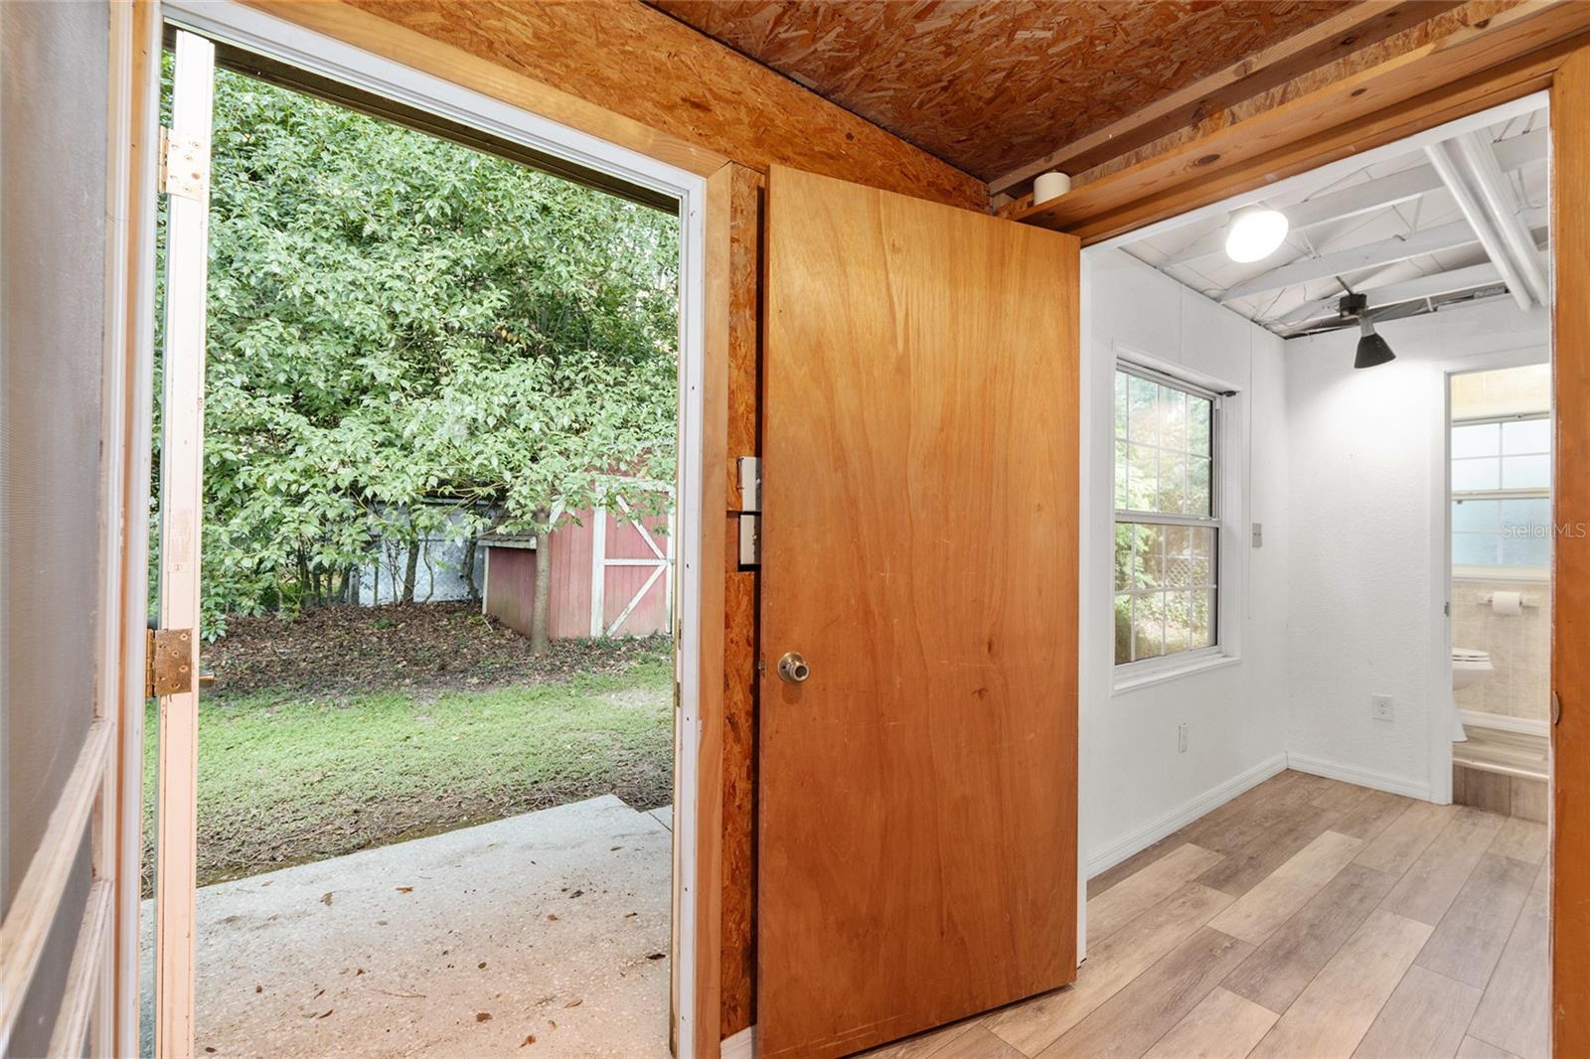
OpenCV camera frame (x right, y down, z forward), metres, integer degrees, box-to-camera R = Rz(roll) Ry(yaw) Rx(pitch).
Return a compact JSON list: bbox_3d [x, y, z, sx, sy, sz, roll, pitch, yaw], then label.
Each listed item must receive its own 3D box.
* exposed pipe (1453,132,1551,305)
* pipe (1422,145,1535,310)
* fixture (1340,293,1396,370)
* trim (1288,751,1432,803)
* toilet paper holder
[{"bbox_3d":[2.342,-0.963,2.152,2.100,0.042,0.042,0,0,-38],"label":"exposed pipe"},{"bbox_3d":[2.307,-0.960,2.197,2.100,0.042,0.042,0,0,-38],"label":"pipe"},{"bbox_3d":[2.642,-0.916,3.052,0.200,0.315,0.175,0,0,-38],"label":"fixture"},{"bbox_3d":[2.793,1.225,3.300,0.016,0.090,0.552,0,0,-38],"label":"trim"},{"bbox_3d":[3.795,0.374,3.523,0.075,0.062,0.225,0,0,-38],"label":"toilet paper holder"}]

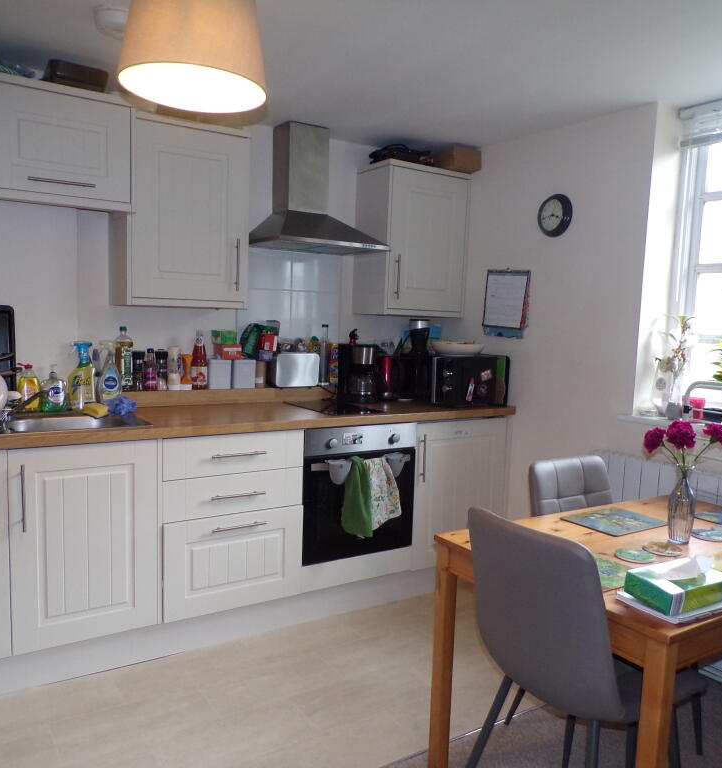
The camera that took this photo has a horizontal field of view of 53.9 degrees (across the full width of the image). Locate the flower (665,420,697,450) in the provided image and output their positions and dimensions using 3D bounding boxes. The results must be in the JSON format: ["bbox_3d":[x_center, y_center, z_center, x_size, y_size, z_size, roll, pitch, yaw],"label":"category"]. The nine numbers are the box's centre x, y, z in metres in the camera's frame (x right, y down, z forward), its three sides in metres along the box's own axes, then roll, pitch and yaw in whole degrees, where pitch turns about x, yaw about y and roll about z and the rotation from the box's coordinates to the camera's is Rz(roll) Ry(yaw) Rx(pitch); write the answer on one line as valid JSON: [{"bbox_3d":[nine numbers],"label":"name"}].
[{"bbox_3d":[0.858,0.138,1.900,0.080,0.077,0.077,3,5,11],"label":"flower"}]

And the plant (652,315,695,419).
[{"bbox_3d":[1.307,-0.072,2.970,0.140,0.432,0.140,-1,5,-34],"label":"plant"}]

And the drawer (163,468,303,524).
[{"bbox_3d":[-0.612,0.420,3.011,0.600,0.162,0.490,-2,6,-33],"label":"drawer"}]

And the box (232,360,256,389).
[{"bbox_3d":[-0.583,-0.052,3.414,0.115,0.137,0.118,-2,6,-34],"label":"box"}]

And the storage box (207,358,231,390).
[{"bbox_3d":[-0.683,-0.049,3.412,0.110,0.143,0.105,-2,6,-33],"label":"storage box"}]

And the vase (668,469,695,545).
[{"bbox_3d":[0.894,0.332,1.976,0.077,0.216,0.077,-2,6,-33],"label":"vase"}]

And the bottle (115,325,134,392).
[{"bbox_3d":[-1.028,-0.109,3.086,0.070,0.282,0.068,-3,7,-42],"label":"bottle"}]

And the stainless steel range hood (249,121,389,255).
[{"bbox_3d":[-0.214,-0.945,3.422,0.595,0.595,0.420,-2,6,-33],"label":"stainless steel range hood"}]

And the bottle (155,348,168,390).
[{"bbox_3d":[-0.918,-0.067,3.277,0.055,0.187,0.055,-1,5,-34],"label":"bottle"}]

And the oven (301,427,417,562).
[{"bbox_3d":[-0.134,0.458,3.373,0.594,0.588,0.580,-2,6,-33],"label":"oven"}]

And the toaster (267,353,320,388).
[{"bbox_3d":[-0.353,-0.075,3.650,0.243,0.171,0.165,-1,5,-34],"label":"toaster"}]

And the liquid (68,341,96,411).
[{"bbox_3d":[-1.148,-0.033,2.916,0.108,0.290,0.065,0,5,-23],"label":"liquid"}]

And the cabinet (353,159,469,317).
[{"bbox_3d":[0.270,-0.755,3.864,0.521,0.771,0.330,-1,5,-34],"label":"cabinet"}]

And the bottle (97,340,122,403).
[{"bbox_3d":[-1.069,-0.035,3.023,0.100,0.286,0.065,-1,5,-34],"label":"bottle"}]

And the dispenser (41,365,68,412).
[{"bbox_3d":[-1.260,0.019,2.919,0.105,0.191,0.065,-1,5,-34],"label":"dispenser"}]

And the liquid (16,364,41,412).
[{"bbox_3d":[-1.320,0.018,2.818,0.092,0.192,0.058,-1,6,-27],"label":"liquid"}]

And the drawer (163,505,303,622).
[{"bbox_3d":[-0.644,0.691,3.062,0.605,0.383,0.512,-1,5,-35],"label":"drawer"}]

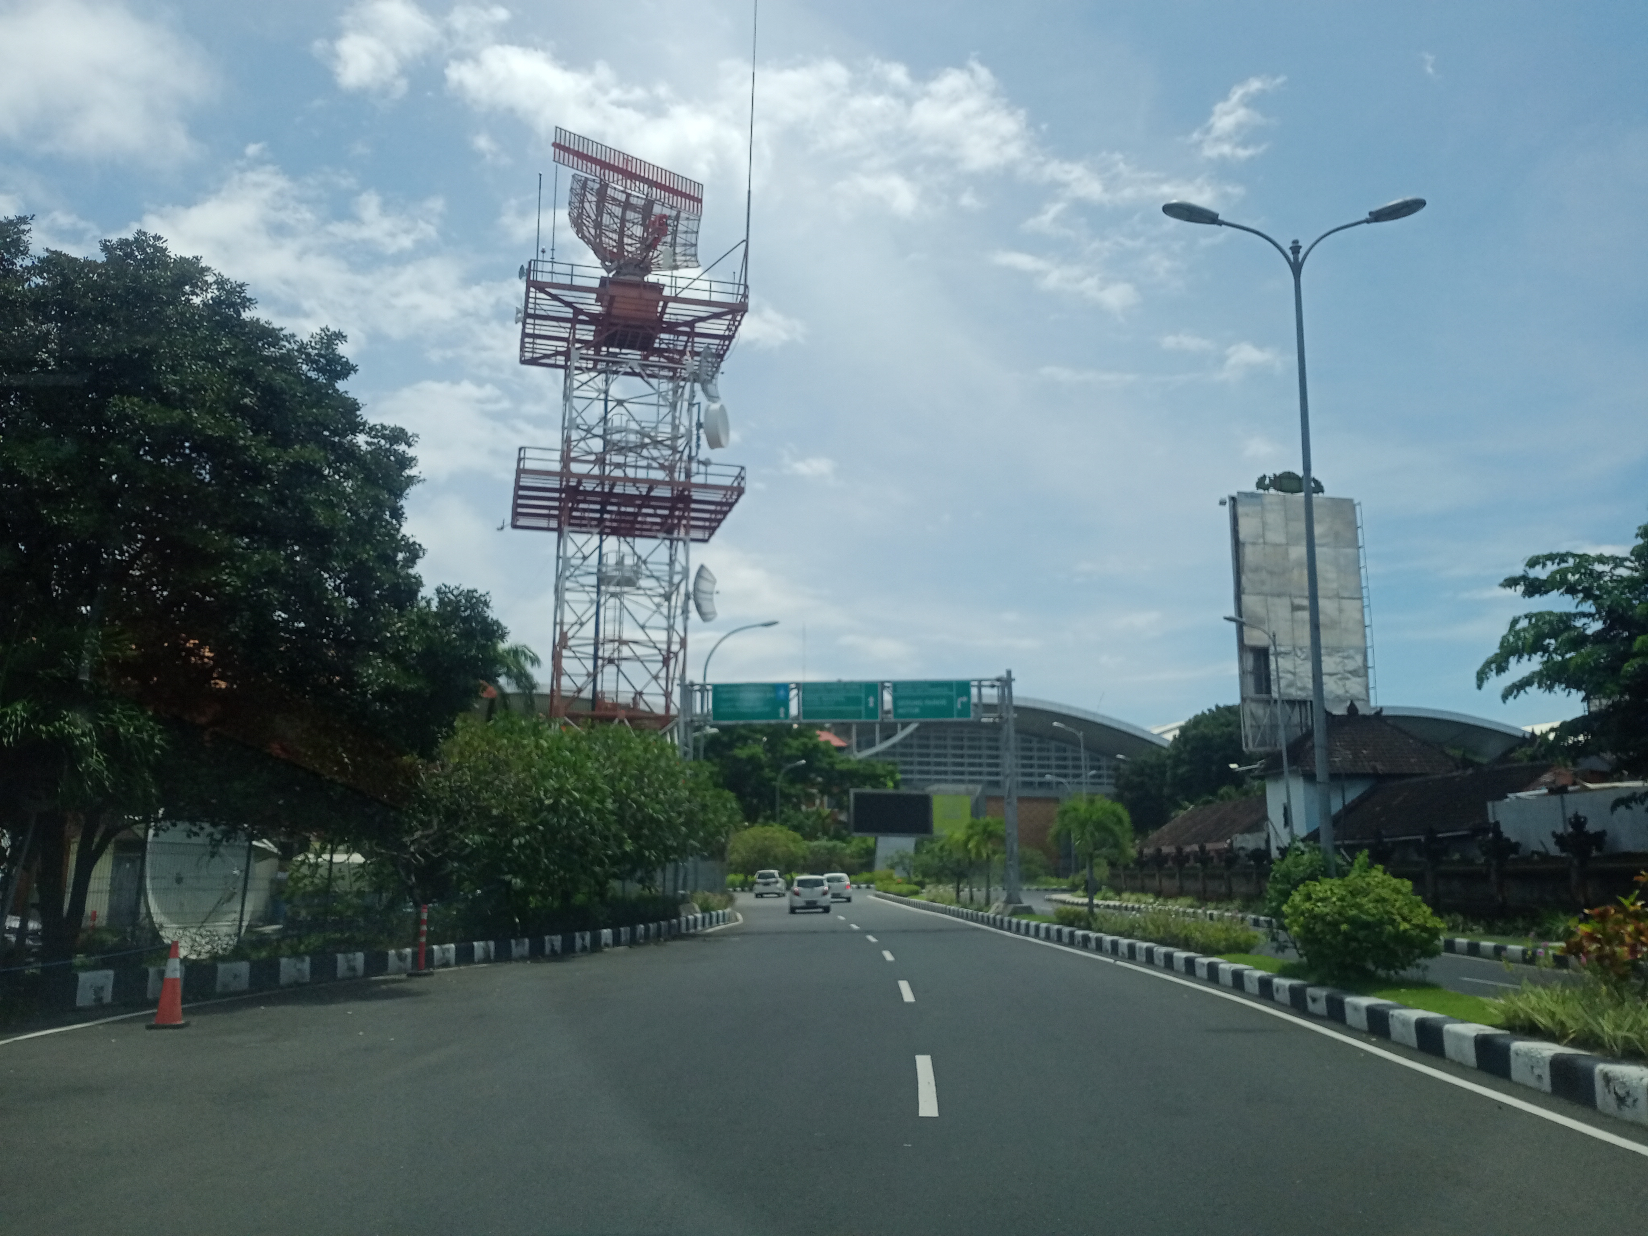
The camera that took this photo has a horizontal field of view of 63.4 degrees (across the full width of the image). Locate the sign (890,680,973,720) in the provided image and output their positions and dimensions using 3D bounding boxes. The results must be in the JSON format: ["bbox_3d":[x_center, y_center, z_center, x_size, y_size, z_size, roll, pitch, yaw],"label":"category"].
[{"bbox_3d":[3.602,2.739,44.271,2.630,1.256,0.120,0,-11,0],"label":"sign"}]

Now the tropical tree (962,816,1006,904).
[{"bbox_3d":[6.472,9.677,53.134,2.000,3.564,2.000,0,-11,0],"label":"tropical tree"}]

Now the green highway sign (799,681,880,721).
[{"bbox_3d":[0.566,2.773,44.264,2.586,1.273,0.120,0,-11,0],"label":"green highway sign"}]

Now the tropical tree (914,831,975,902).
[{"bbox_3d":[5.533,11.382,60.947,2.768,3.240,2.768,0,-11,0],"label":"tropical tree"}]

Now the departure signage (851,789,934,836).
[{"bbox_3d":[6.844,19.587,133.698,8.717,4.668,0.900,3,-11,-18],"label":"departure signage"}]

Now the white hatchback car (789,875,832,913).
[{"bbox_3d":[-0.577,11.433,55.134,1.640,1.510,3.600,0,-11,-1],"label":"white hatchback car"}]

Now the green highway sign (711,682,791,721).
[{"bbox_3d":[-2.405,2.794,44.260,2.586,1.264,0.120,0,-11,0],"label":"green highway sign"}]

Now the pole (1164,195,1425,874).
[{"bbox_3d":[6.936,-0.750,18.578,3.850,11.070,0.400,0,-11,3],"label":"pole"}]

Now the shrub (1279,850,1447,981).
[{"bbox_3d":[6.724,3.713,16.503,2.000,1.521,1.800,0,-11,0],"label":"shrub"}]

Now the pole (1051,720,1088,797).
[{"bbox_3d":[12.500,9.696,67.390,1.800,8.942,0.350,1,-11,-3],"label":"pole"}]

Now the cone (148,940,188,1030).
[{"bbox_3d":[-6.250,3.508,12.763,0.380,0.793,0.380,6,-12,-26],"label":"cone"}]

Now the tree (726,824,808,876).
[{"bbox_3d":[-5.063,21.217,119.135,7.254,5.438,6.891,0,-11,0],"label":"tree"}]

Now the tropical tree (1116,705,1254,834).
[{"bbox_3d":[21.652,10.788,78.389,8.800,11.418,8.500,0,-11,0],"label":"tropical tree"}]

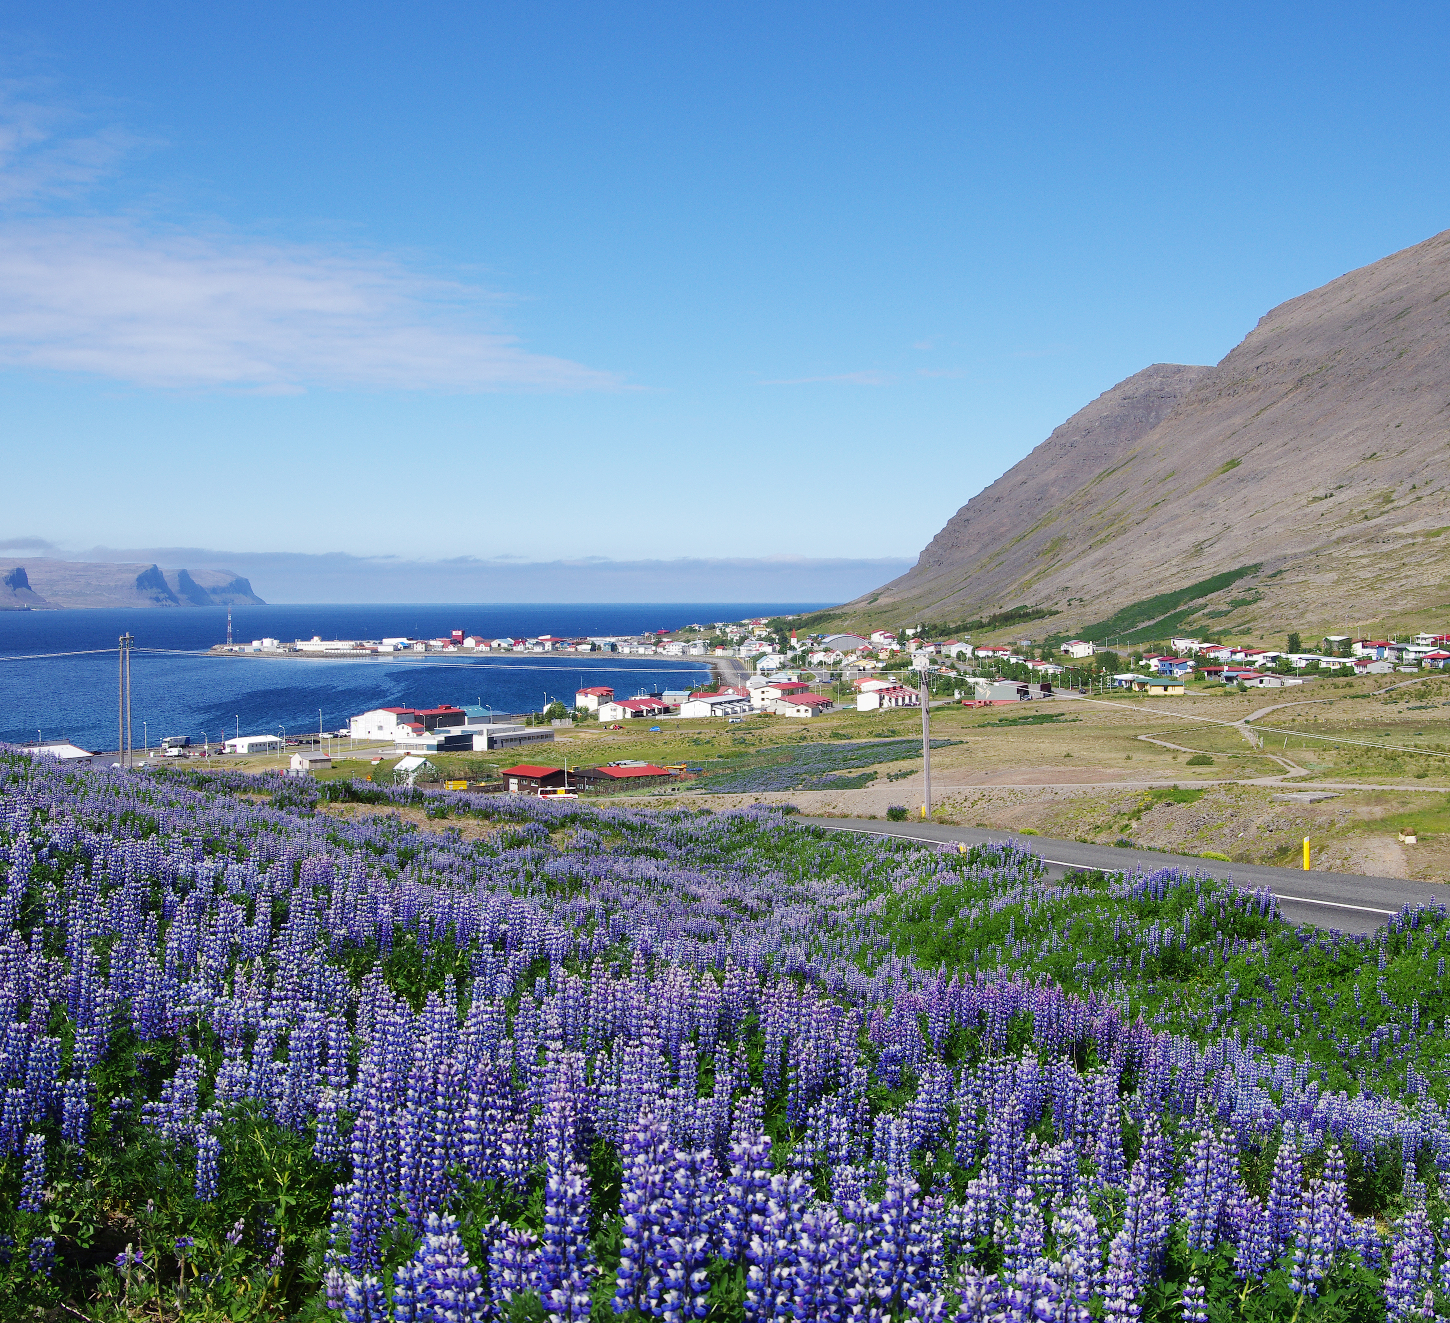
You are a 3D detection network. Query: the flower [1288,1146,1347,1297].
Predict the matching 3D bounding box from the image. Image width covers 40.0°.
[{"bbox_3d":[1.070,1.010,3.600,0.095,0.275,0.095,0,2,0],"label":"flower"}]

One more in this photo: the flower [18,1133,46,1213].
[{"bbox_3d":[-1.424,1.051,4.100,0.055,0.160,0.055,0,2,0],"label":"flower"}]

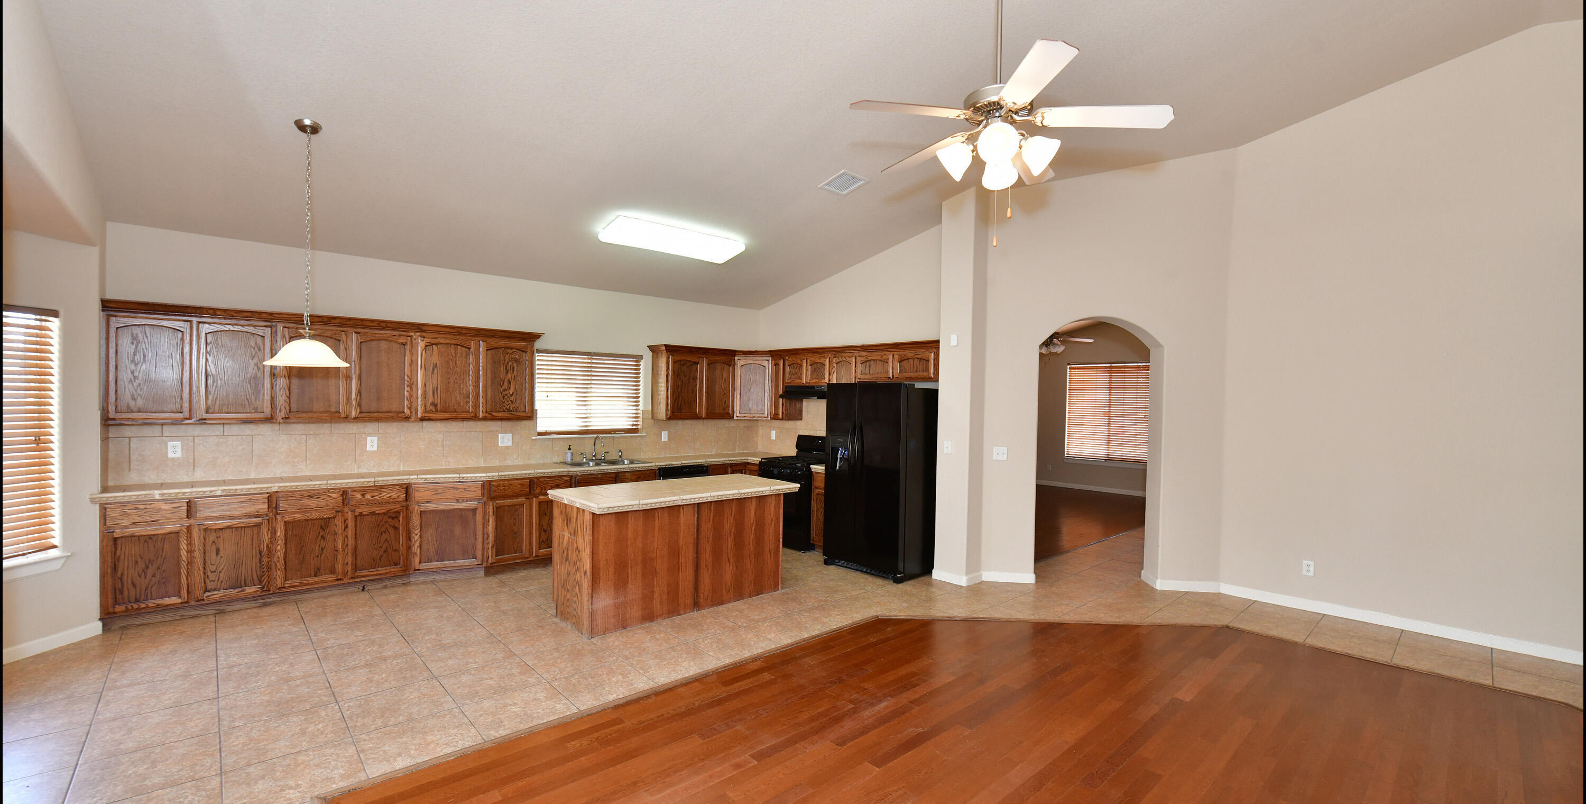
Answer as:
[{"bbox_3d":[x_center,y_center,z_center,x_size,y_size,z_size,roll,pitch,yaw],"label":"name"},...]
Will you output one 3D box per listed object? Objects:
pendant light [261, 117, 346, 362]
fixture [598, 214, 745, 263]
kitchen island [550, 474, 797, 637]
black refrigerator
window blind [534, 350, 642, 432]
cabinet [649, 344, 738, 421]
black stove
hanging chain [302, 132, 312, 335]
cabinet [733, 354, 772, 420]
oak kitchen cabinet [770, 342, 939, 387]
[{"bbox_3d":[-2.858,-0.916,3.882,0.407,1.423,0.407,1,0,-42],"label":"pendant light"},{"bbox_3d":[-1.063,-1.460,6.003,1.300,0.099,0.427,1,-11,-42],"label":"fixture"},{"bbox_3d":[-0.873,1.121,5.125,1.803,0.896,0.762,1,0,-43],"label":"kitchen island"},{"bbox_3d":[0.928,0.714,6.372,0.818,1.766,0.910,1,0,-42],"label":"black refrigerator"},{"bbox_3d":[-2.146,-0.093,7.094,1.190,0.878,0.069,1,0,-42],"label":"window blind"},{"bbox_3d":[-1.150,-0.207,7.735,1.007,0.826,0.377,1,0,-42],"label":"cabinet"},{"bbox_3d":[0.137,0.993,7.385,0.709,1.171,0.760,1,0,-42],"label":"black stove"},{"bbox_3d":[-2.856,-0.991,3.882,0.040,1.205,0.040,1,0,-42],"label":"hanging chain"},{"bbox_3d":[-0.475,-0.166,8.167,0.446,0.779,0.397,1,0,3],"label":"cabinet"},{"bbox_3d":[0.644,-0.378,7.098,0.381,0.412,2.430,1,0,-42],"label":"oak kitchen cabinet"}]

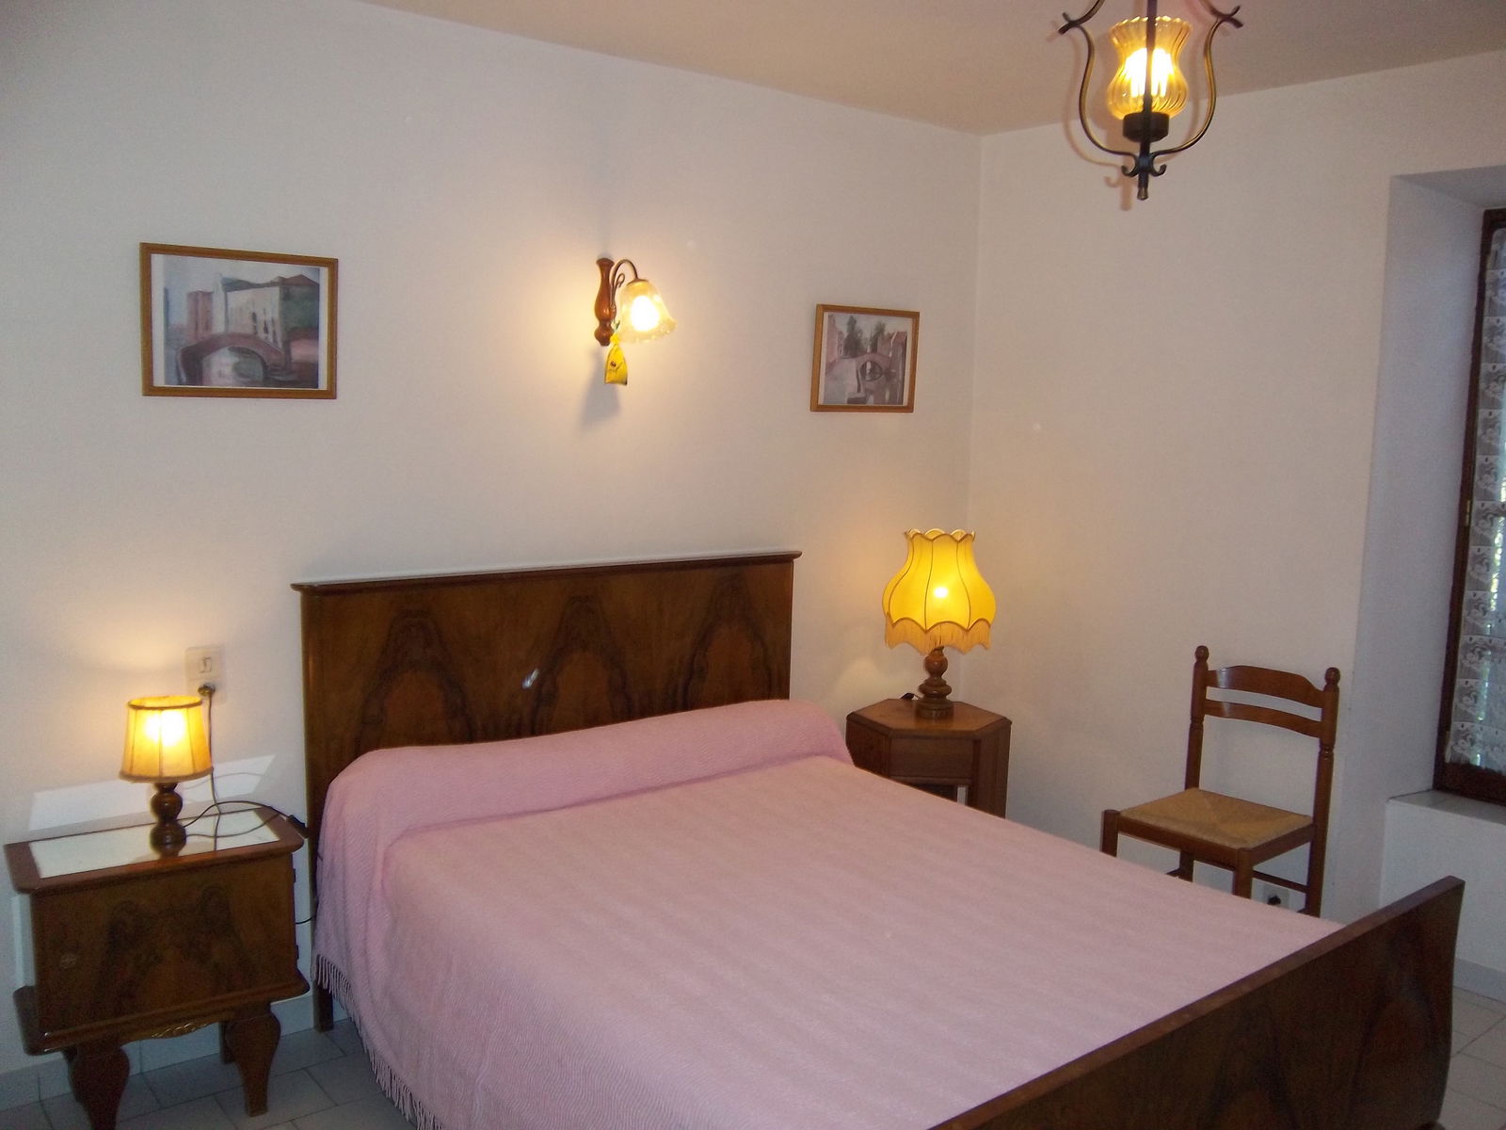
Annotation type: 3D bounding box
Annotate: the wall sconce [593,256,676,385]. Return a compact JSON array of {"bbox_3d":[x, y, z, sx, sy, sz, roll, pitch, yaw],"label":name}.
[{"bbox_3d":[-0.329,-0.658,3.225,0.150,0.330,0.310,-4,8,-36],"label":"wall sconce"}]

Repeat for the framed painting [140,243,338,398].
[{"bbox_3d":[-1.167,-0.552,2.802,0.430,0.332,0.020,-4,8,-36],"label":"framed painting"}]

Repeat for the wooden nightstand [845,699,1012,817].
[{"bbox_3d":[0.551,0.785,3.913,0.506,0.615,0.433,2,7,5],"label":"wooden nightstand"}]

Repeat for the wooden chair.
[{"bbox_3d":[1.300,0.716,3.437,0.430,0.890,0.430,-4,9,-39],"label":"wooden chair"}]

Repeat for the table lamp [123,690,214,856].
[{"bbox_3d":[-1.273,0.446,2.636,0.197,0.310,0.197,-4,8,-36],"label":"table lamp"}]

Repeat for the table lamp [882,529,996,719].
[{"bbox_3d":[0.592,0.189,3.872,0.360,0.580,0.360,2,7,5],"label":"table lamp"}]

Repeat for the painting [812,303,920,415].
[{"bbox_3d":[0.375,-0.660,3.939,0.442,0.330,0.020,-4,8,-36],"label":"painting"}]

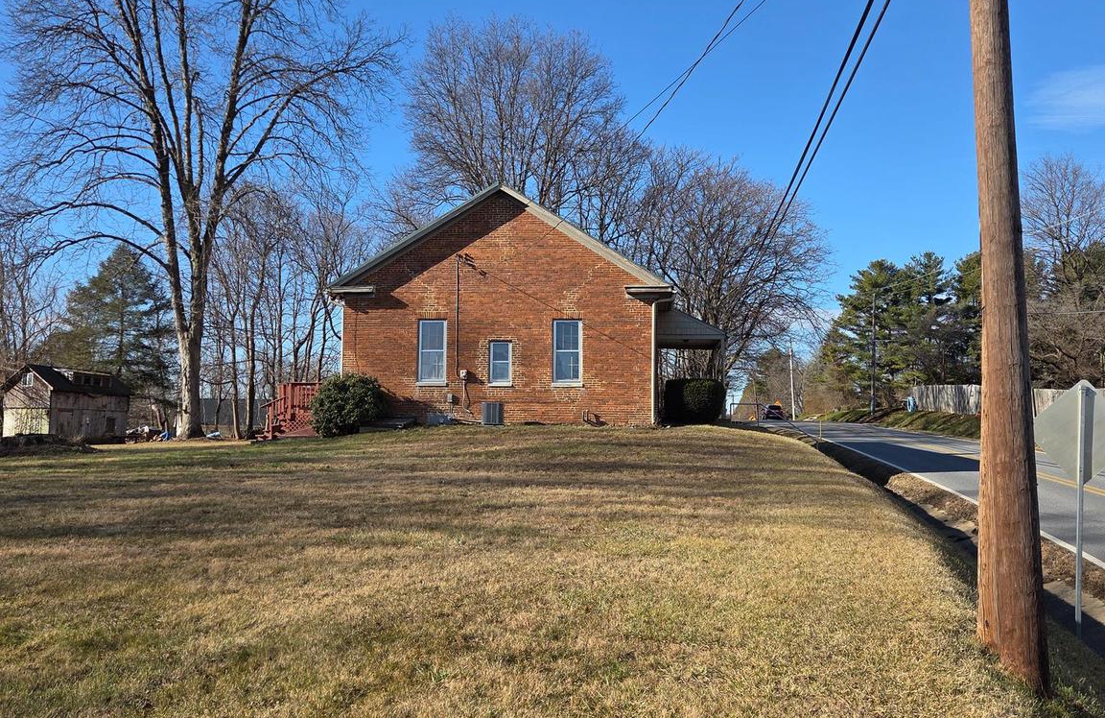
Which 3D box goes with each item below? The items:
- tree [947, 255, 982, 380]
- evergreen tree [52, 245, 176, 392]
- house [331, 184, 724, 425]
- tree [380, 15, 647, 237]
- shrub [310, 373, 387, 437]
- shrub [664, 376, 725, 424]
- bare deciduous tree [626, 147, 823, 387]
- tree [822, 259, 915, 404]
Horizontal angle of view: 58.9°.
[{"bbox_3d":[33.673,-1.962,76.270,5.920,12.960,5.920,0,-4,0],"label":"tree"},{"bbox_3d":[-29.804,-1.169,66.188,8.790,13.270,8.350,0,-4,0],"label":"evergreen tree"},{"bbox_3d":[-0.614,-1.291,34.643,12.120,7.360,10.800,0,-4,0],"label":"house"},{"bbox_3d":[-1.999,-7.413,51.548,13.880,21.870,13.180,0,-4,0],"label":"tree"},{"bbox_3d":[-5.900,1.328,28.270,2.190,1.830,2.020,0,-4,0],"label":"shrub"},{"bbox_3d":[4.464,1.297,30.679,1.930,1.550,1.700,0,-4,0],"label":"shrub"},{"bbox_3d":[9.960,-4.330,55.370,11.260,15.470,10.700,0,-4,0],"label":"bare deciduous tree"},{"bbox_3d":[24.979,-1.711,77.255,7.540,12.390,7.160,0,-4,0],"label":"tree"}]

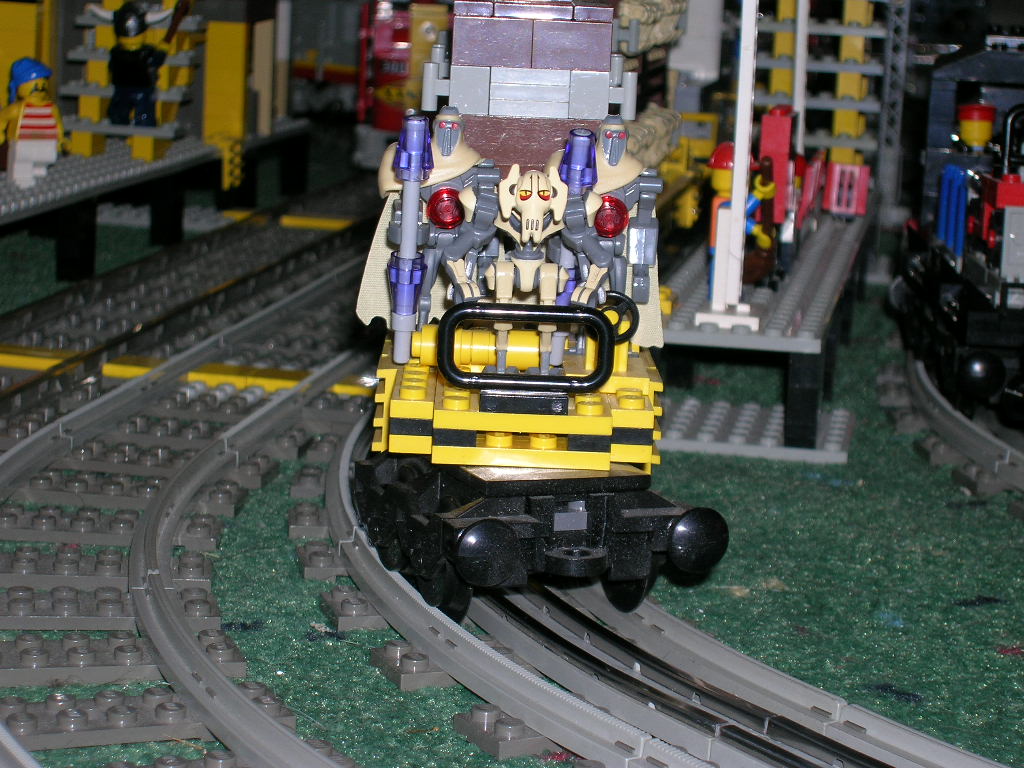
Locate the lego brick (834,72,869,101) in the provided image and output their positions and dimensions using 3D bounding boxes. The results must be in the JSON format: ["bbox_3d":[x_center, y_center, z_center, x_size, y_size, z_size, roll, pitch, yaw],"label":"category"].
[{"bbox_3d":[0.121,-0.107,0.915,0.008,0.010,0.009,4,10,10],"label":"lego brick"}]

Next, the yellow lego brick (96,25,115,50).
[{"bbox_3d":[-0.152,-0.131,0.963,0.008,0.010,0.009,4,10,12],"label":"yellow lego brick"}]

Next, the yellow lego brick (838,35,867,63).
[{"bbox_3d":[0.123,-0.121,0.921,0.008,0.010,0.009,4,10,10],"label":"yellow lego brick"}]

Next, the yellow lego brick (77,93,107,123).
[{"bbox_3d":[-0.156,-0.103,0.951,0.008,0.010,0.009,4,10,12],"label":"yellow lego brick"}]

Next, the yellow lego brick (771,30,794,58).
[{"bbox_3d":[0.100,-0.122,0.925,0.008,0.010,0.009,4,10,10],"label":"yellow lego brick"}]

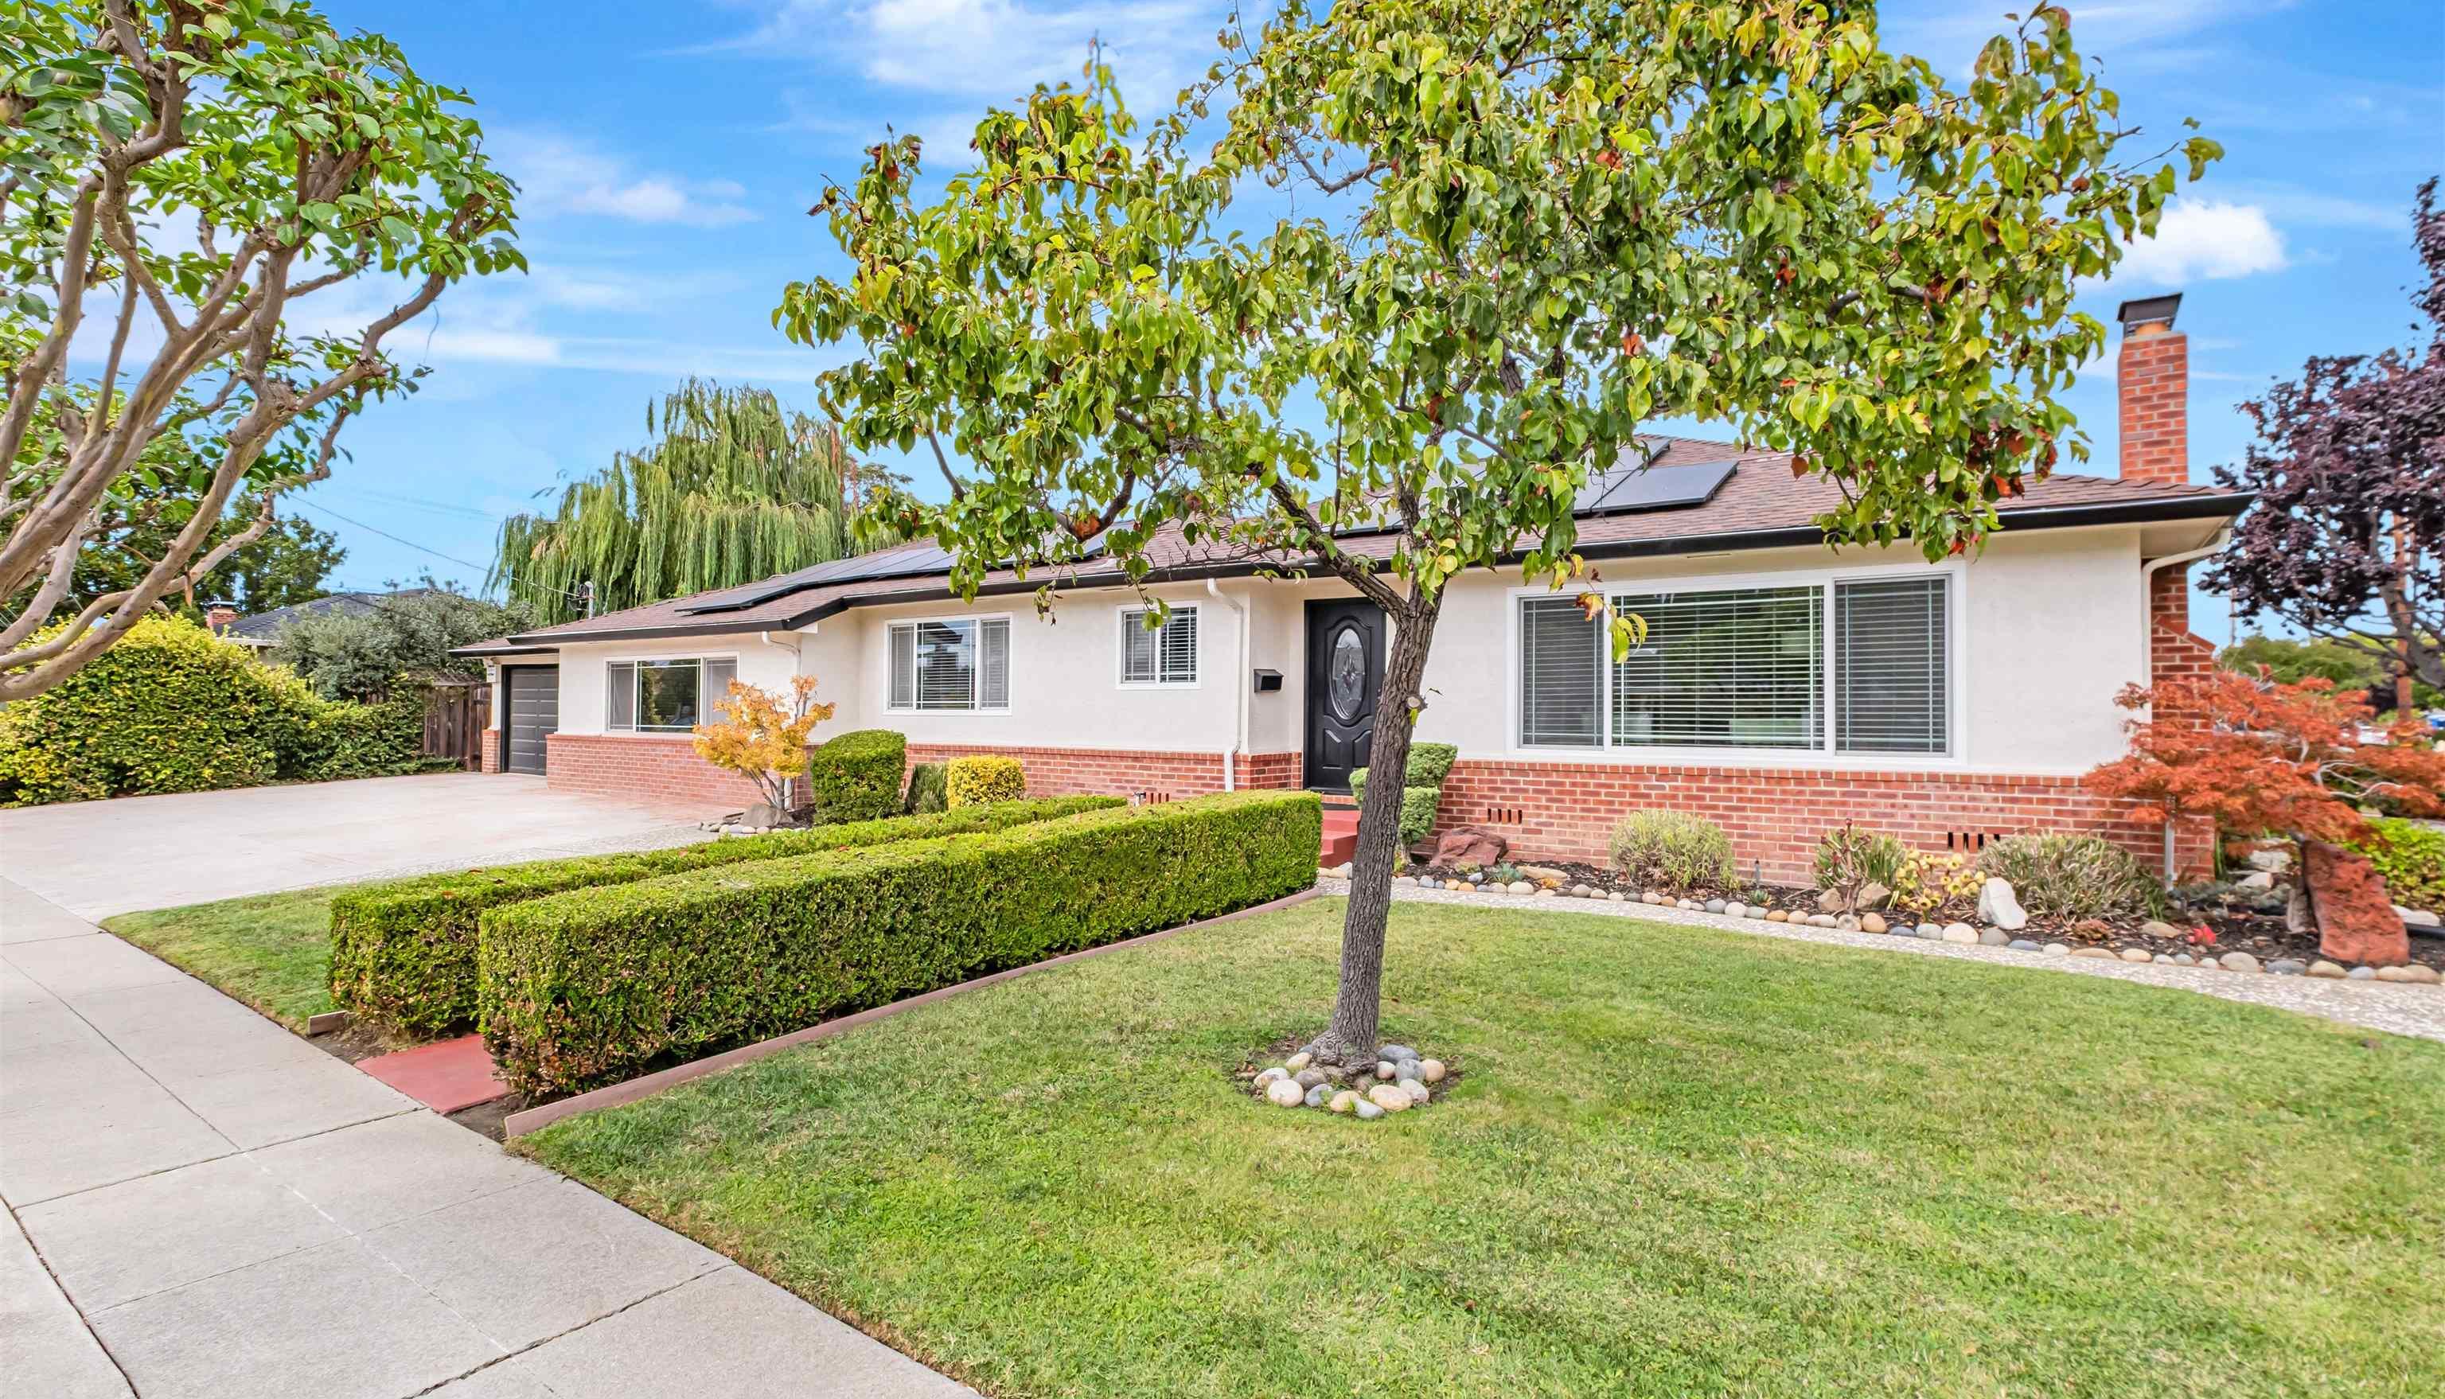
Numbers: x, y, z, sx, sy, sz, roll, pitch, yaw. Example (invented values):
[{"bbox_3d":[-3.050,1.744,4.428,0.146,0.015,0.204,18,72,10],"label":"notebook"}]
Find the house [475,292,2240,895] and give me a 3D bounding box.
[{"bbox_3d":[-2.482,-0.772,16.555,26.000,4.750,10.200,0,-1,32],"label":"house"}]

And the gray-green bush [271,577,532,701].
[{"bbox_3d":[-17.739,-0.578,22.000,4.500,4.100,4.300,1,-1,-39],"label":"gray-green bush"}]

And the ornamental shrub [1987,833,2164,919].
[{"bbox_3d":[5.484,1.130,6.550,0.920,0.520,0.800,0,-1,32],"label":"ornamental shrub"}]

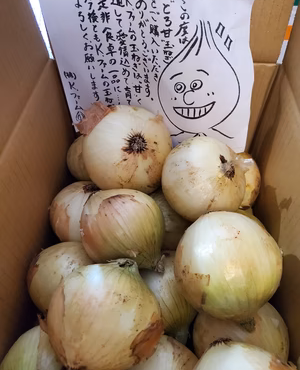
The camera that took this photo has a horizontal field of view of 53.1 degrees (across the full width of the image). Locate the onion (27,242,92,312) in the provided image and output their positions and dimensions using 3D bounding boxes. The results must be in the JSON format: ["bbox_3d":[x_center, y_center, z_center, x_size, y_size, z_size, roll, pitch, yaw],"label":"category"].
[{"bbox_3d":[-0.090,0.101,0.324,0.080,0.077,0.080,0,49,0],"label":"onion"}]

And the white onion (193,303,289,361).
[{"bbox_3d":[0.088,0.148,0.297,0.090,0.086,0.090,0,49,0],"label":"white onion"}]

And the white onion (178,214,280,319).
[{"bbox_3d":[0.068,0.070,0.266,0.092,0.093,0.092,-11,18,4],"label":"white onion"}]

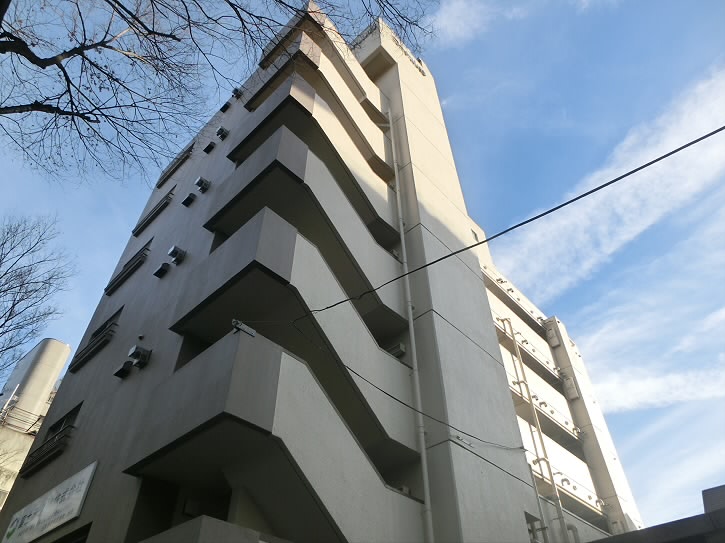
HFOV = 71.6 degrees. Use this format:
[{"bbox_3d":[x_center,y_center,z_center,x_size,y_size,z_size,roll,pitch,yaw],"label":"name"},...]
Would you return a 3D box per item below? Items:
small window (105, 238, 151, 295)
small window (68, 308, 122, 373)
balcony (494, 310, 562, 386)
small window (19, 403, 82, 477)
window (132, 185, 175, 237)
[{"bbox_3d":[-7.131,-0.181,15.565,1.931,1.236,0.270,-33,-53,29],"label":"small window"},{"bbox_3d":[-7.119,1.818,13.605,1.931,1.236,0.270,-33,-53,29],"label":"small window"},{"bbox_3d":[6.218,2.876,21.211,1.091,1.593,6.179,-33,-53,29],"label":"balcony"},{"bbox_3d":[-7.107,3.866,11.597,1.931,1.236,0.270,-33,-53,29],"label":"small window"},{"bbox_3d":[-7.142,-2.146,17.491,1.931,1.236,0.270,-33,-53,29],"label":"window"}]

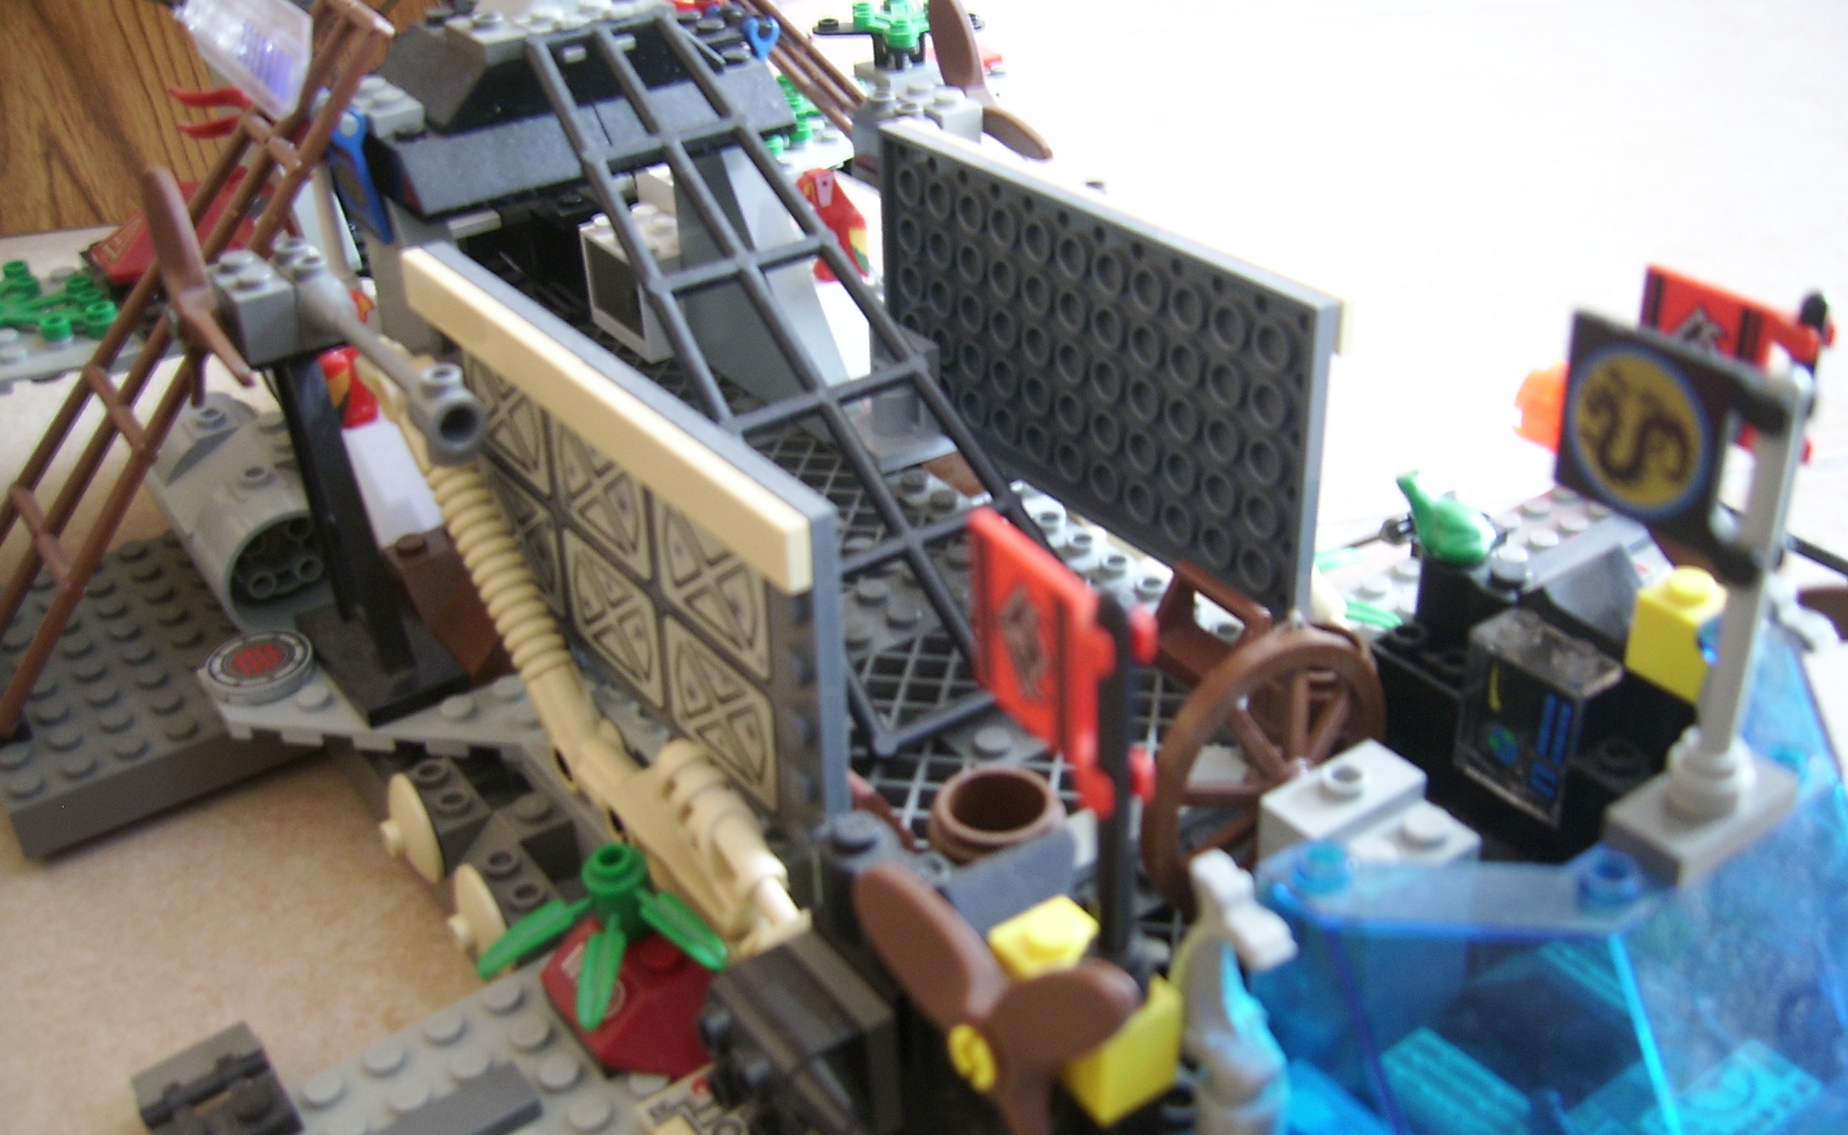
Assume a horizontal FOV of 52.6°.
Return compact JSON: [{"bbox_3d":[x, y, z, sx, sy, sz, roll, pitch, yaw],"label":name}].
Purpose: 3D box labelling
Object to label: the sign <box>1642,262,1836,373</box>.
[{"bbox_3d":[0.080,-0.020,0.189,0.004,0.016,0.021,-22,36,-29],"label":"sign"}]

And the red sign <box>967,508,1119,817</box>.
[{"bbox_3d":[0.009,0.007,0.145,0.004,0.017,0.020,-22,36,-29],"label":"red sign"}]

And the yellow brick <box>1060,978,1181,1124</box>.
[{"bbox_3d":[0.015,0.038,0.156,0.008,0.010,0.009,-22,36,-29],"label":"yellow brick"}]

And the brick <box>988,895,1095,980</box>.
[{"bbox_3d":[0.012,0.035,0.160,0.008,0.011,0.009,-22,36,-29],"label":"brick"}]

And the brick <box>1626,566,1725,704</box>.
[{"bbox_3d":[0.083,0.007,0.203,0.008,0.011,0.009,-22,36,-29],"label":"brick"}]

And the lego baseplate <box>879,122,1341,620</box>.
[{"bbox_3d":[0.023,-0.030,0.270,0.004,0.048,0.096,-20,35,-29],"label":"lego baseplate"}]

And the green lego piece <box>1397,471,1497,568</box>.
[{"bbox_3d":[0.064,-0.006,0.227,0.007,0.011,0.011,-22,36,-29],"label":"green lego piece"}]

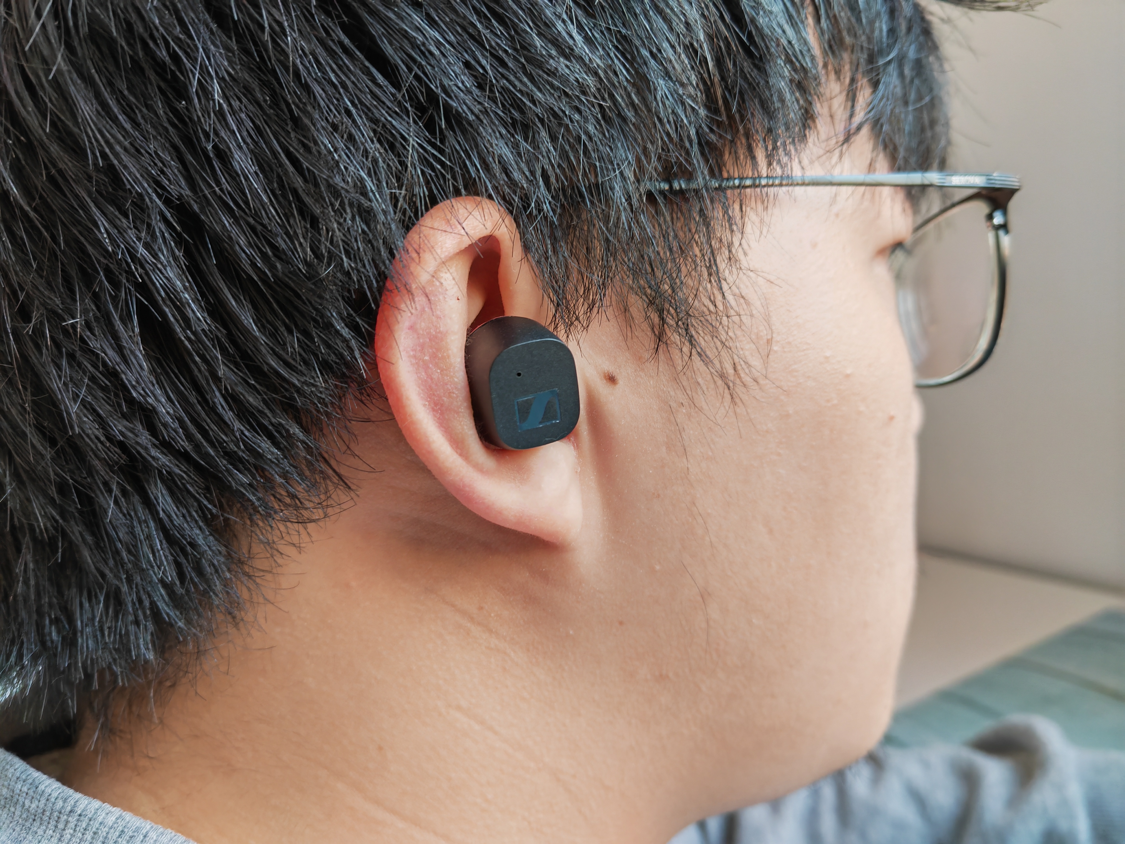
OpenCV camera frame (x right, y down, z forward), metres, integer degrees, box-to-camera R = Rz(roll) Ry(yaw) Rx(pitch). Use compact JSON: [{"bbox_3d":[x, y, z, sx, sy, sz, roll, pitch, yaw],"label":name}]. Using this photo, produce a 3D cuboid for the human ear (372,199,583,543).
[{"bbox_3d":[-0.014,-0.008,0.158,0.035,0.062,0.023,-16,7,-20],"label":"human ear"}]

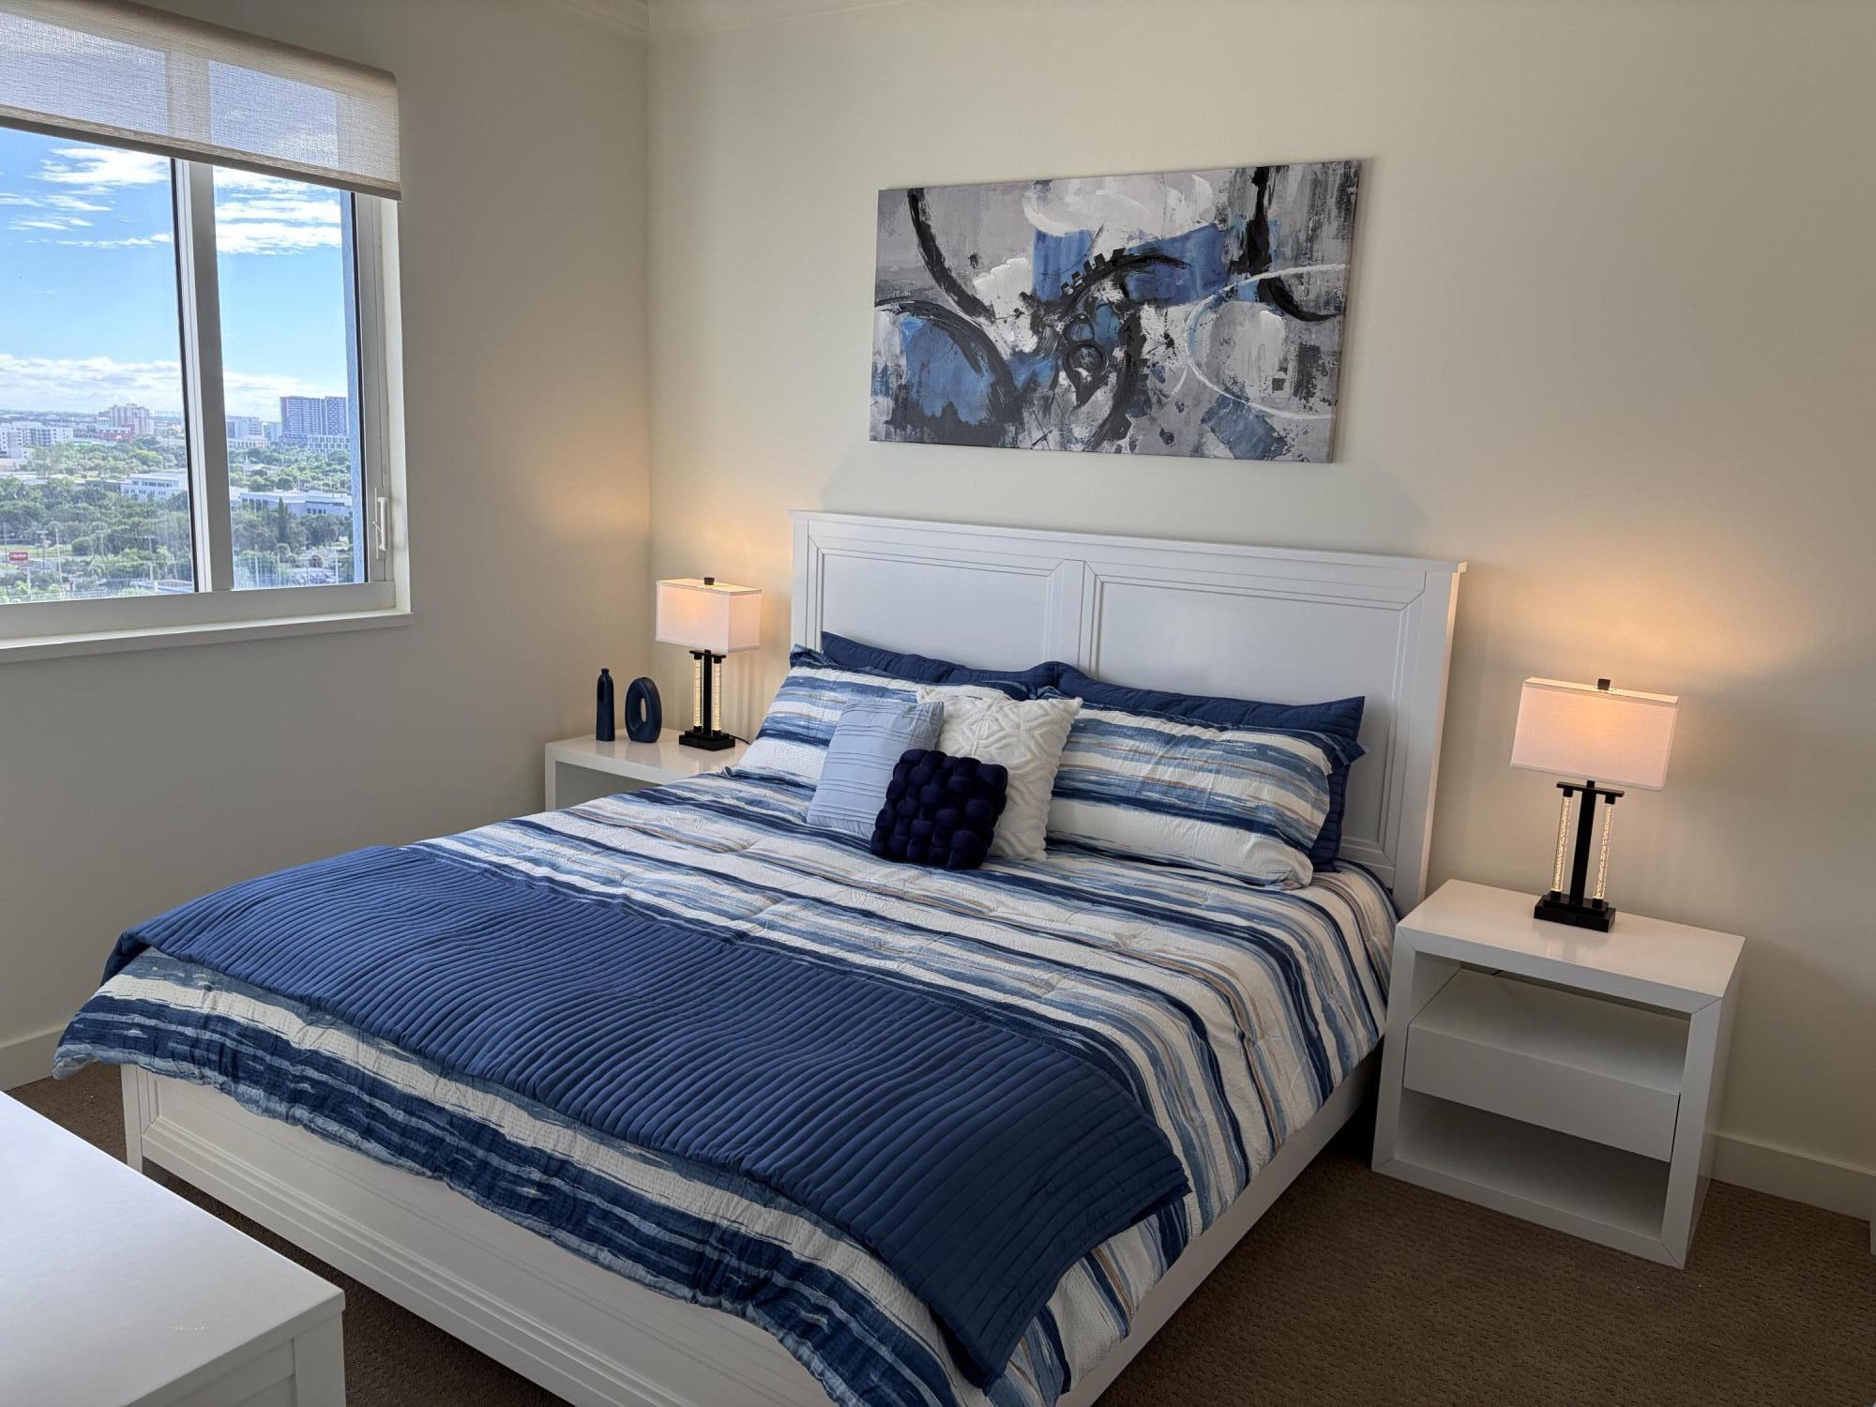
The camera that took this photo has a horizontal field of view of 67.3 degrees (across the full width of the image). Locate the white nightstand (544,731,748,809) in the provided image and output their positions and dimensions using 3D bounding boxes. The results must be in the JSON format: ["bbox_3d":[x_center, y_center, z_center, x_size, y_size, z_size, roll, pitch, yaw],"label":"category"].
[{"bbox_3d":[-0.895,0.440,4.665,0.644,0.589,0.459,9,13,33],"label":"white nightstand"}]

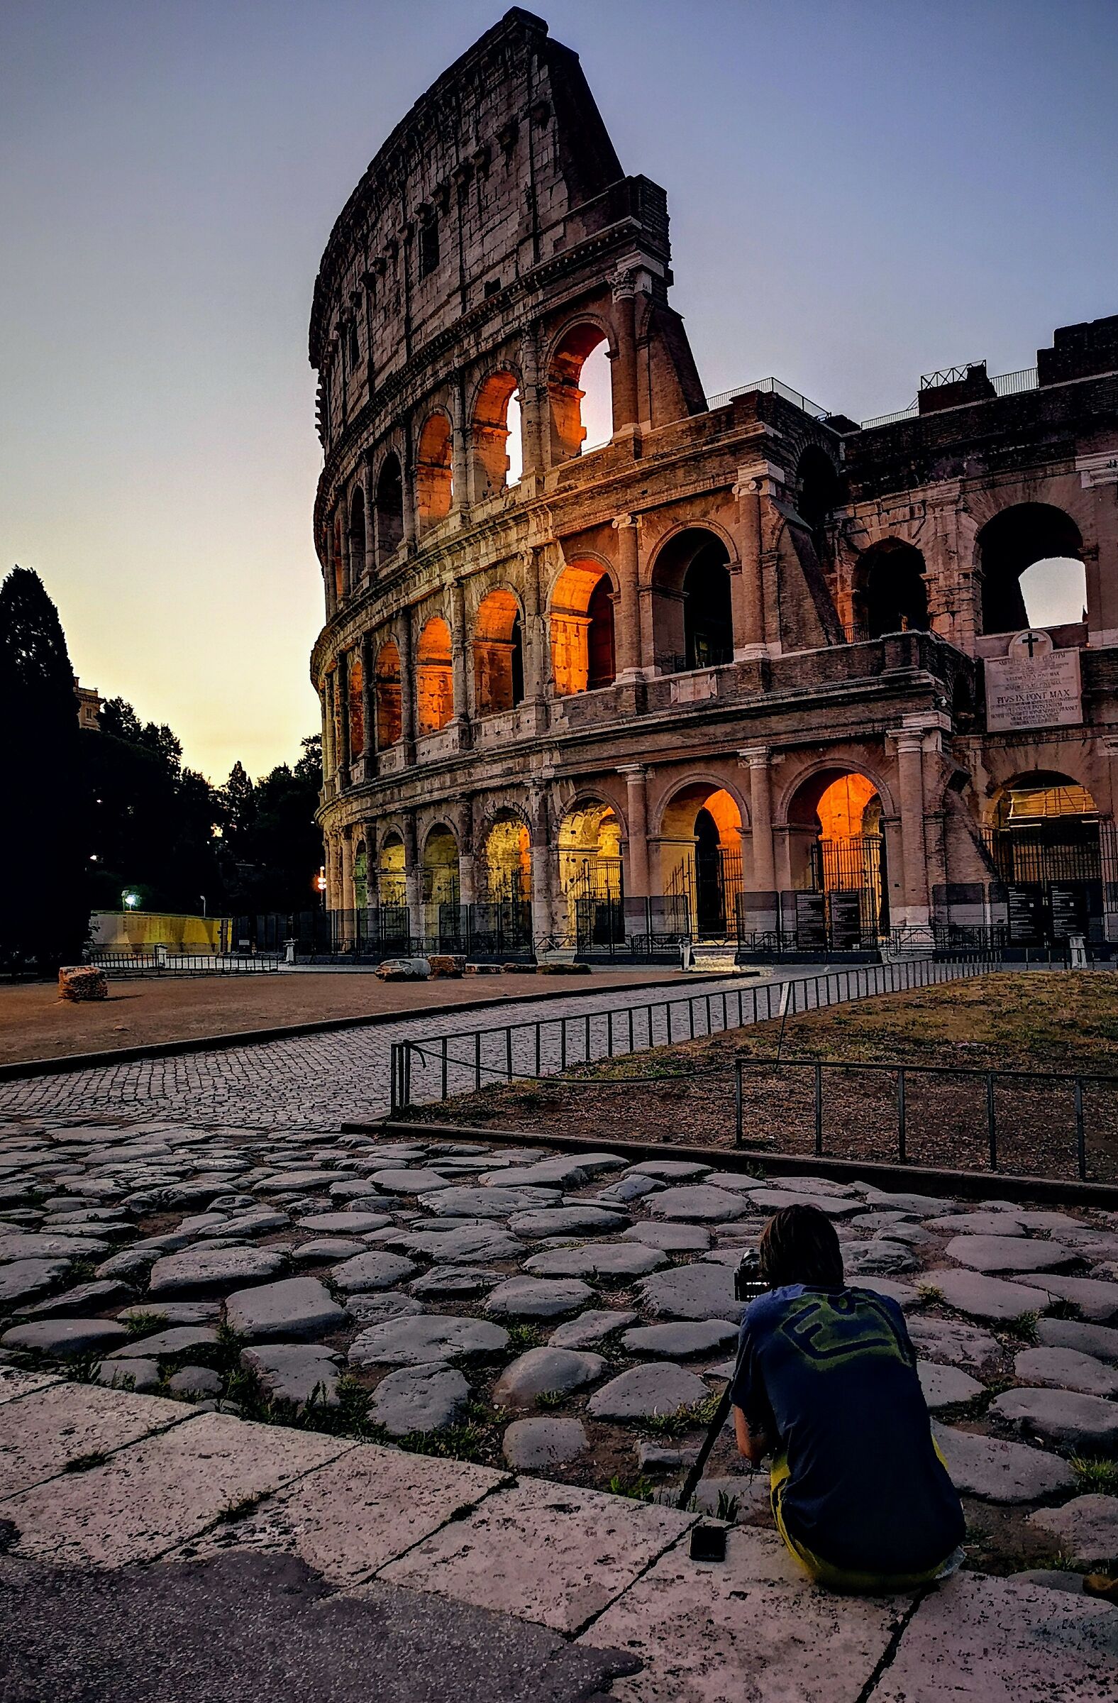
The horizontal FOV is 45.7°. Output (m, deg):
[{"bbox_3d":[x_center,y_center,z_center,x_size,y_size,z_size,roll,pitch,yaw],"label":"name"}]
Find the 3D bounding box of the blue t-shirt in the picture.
[{"bbox_3d":[0.710,1.399,3.259,0.510,0.570,0.420,-2,-5,16],"label":"blue t-shirt"}]

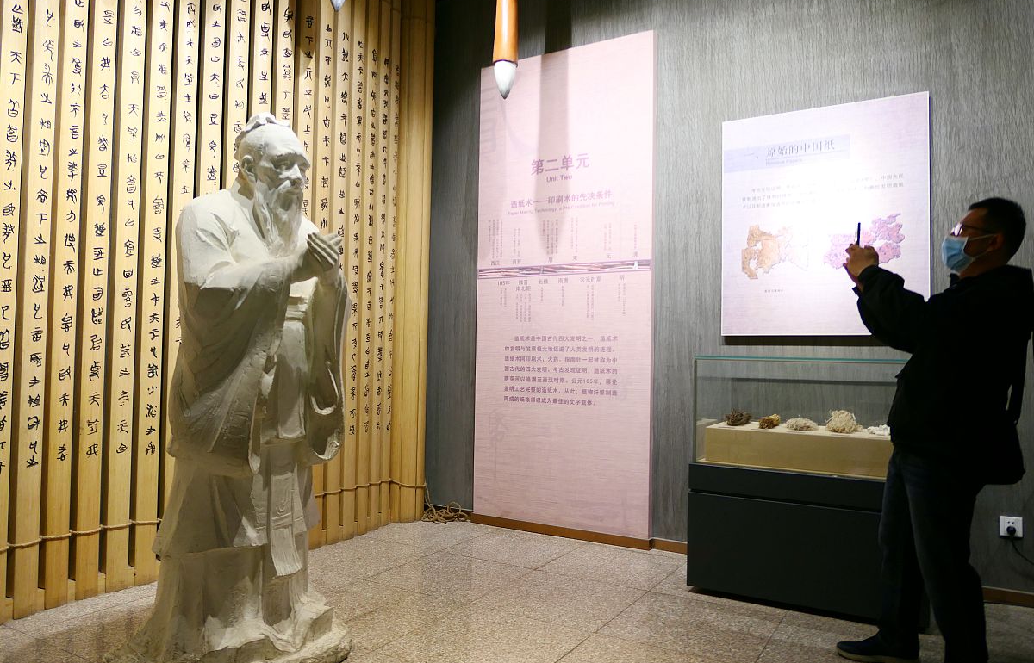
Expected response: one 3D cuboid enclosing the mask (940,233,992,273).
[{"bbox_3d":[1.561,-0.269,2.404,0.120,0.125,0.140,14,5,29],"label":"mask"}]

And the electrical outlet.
[{"bbox_3d":[2.296,0.909,3.199,0.086,0.086,0.014,0,-2,29],"label":"electrical outlet"}]

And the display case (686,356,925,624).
[{"bbox_3d":[1.406,0.697,3.334,0.991,1.131,0.610,0,-2,29],"label":"display case"}]

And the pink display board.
[{"bbox_3d":[0.277,-0.285,4.354,1.197,2.990,0.058,0,-2,29],"label":"pink display board"}]

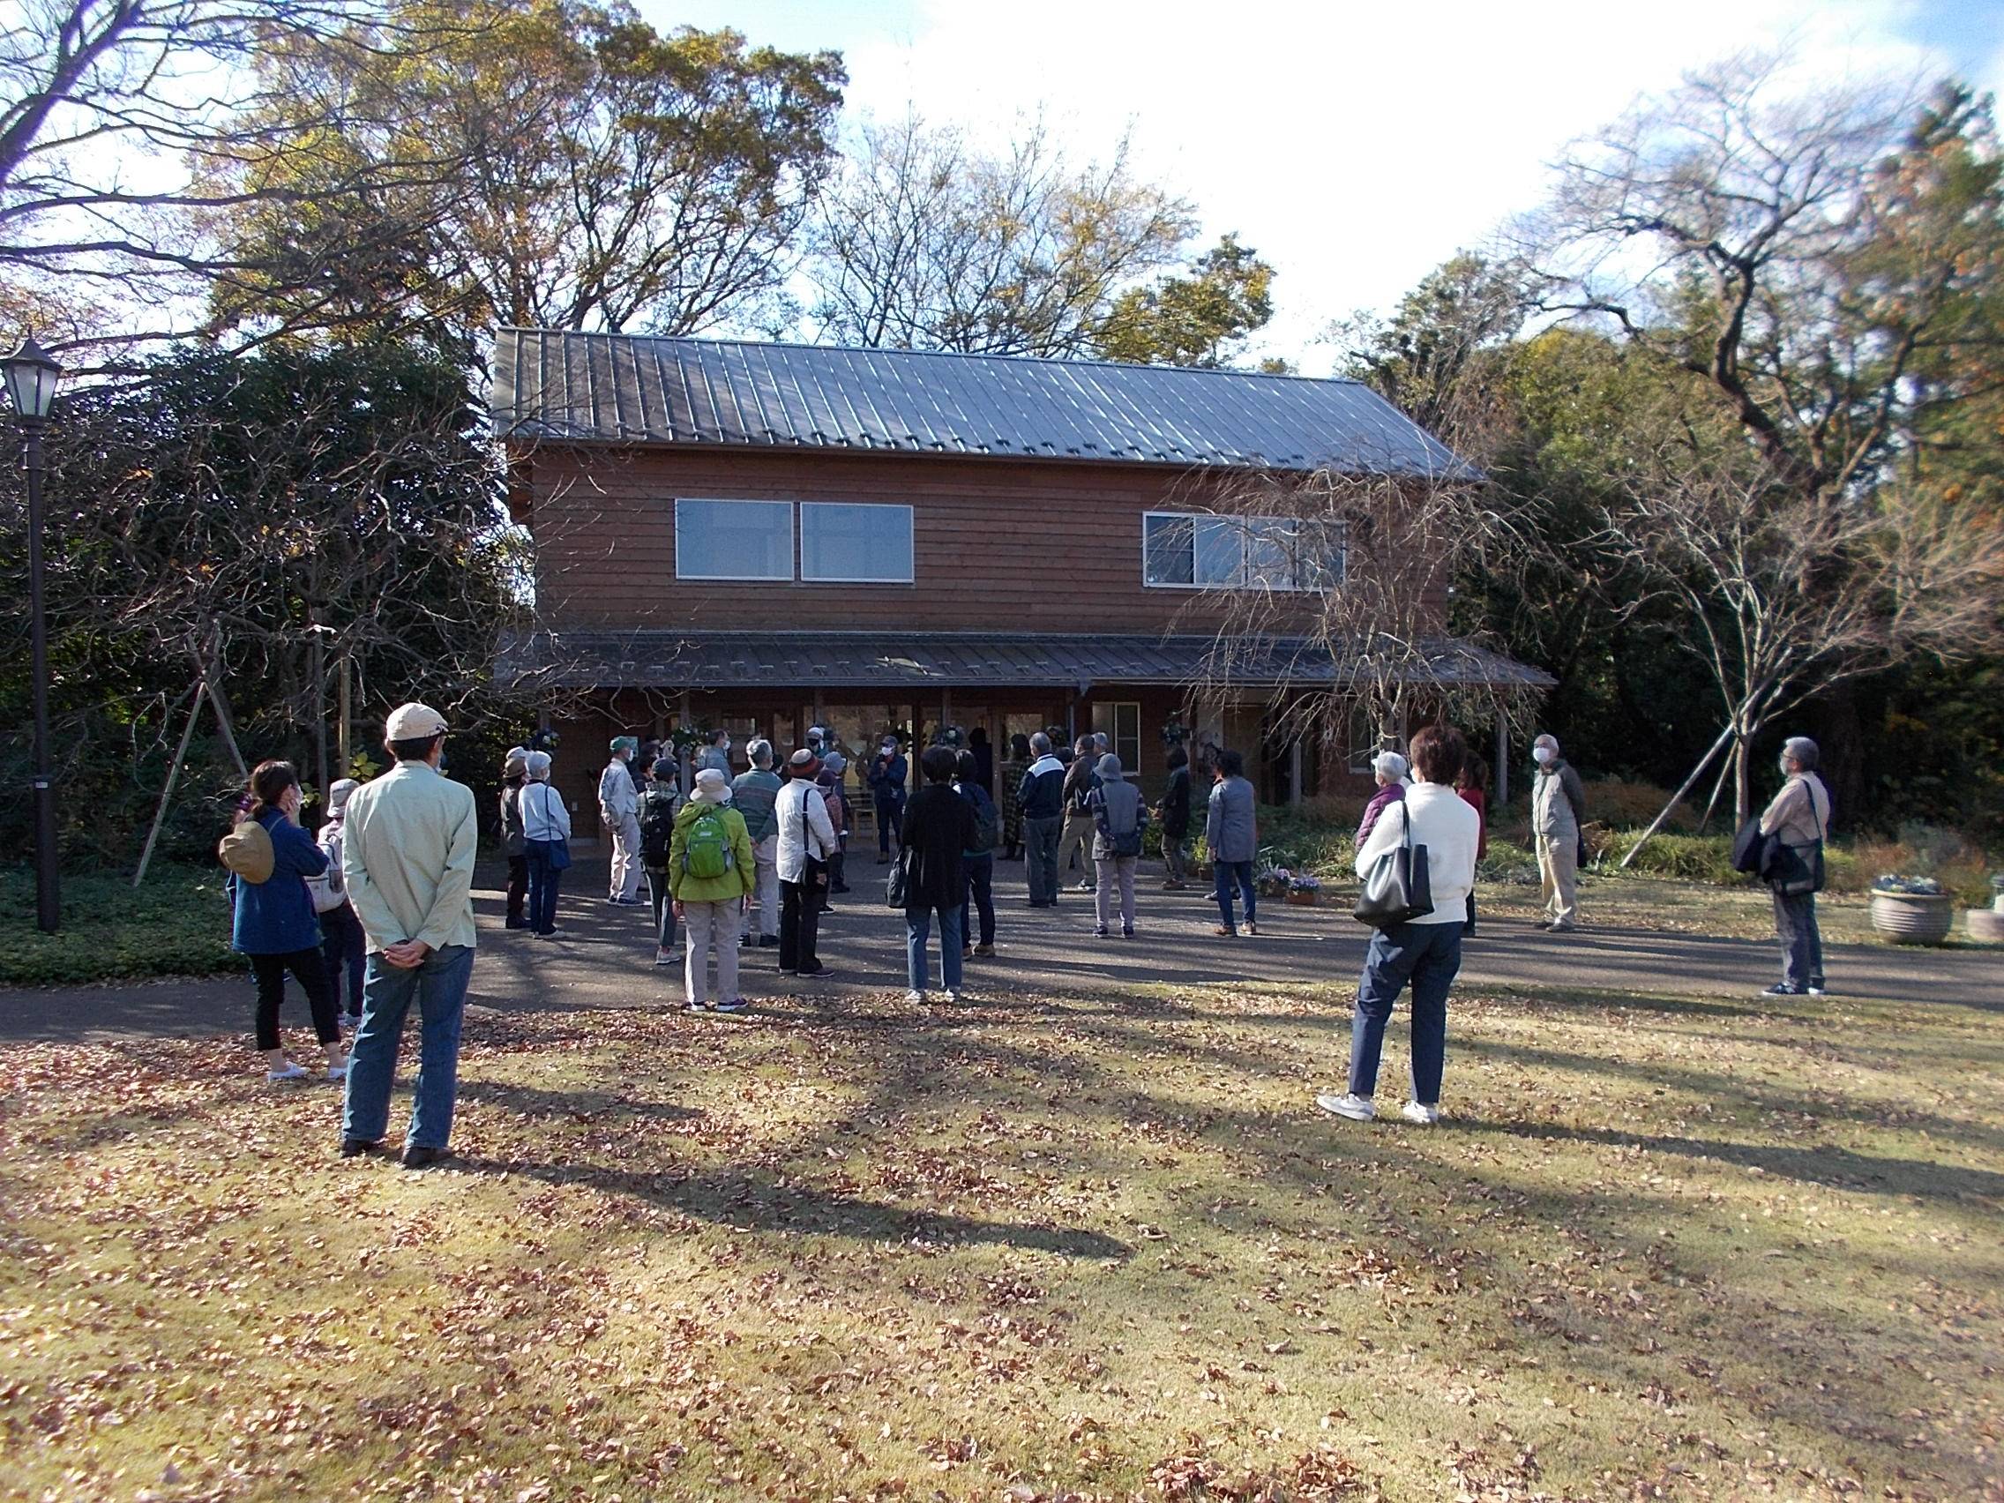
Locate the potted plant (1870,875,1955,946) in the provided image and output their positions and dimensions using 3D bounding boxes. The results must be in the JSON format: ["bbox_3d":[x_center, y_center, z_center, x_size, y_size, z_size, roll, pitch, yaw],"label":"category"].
[{"bbox_3d":[7.319,1.265,12.100,0.640,0.530,0.640,-1,0,0],"label":"potted plant"}]

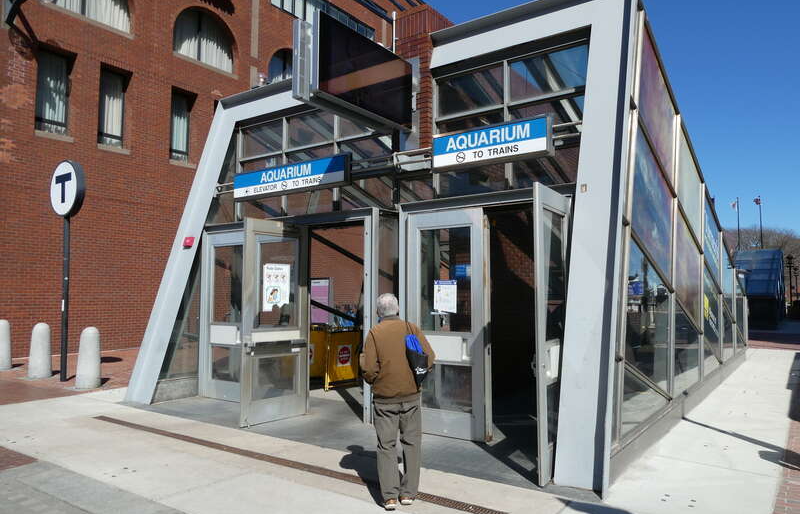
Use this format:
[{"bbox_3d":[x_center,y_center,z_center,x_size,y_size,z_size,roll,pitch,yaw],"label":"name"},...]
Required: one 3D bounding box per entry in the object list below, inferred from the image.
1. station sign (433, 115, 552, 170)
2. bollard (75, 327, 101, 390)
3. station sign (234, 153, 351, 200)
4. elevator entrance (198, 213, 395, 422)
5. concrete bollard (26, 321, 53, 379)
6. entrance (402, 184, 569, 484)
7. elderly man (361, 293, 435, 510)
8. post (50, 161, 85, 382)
[{"bbox_3d":[0.878,-1.078,5.404,1.214,0.351,0.163,-3,-6,36],"label":"station sign"},{"bbox_3d":[-5.816,1.876,10.368,0.449,1.116,0.450,-3,-6,36],"label":"bollard"},{"bbox_3d":[-1.402,-0.978,7.067,2.054,0.368,0.155,-3,-6,36],"label":"station sign"},{"bbox_3d":[-2.026,0.792,7.709,3.782,2.775,1.209,-3,-6,36],"label":"elevator entrance"},{"bbox_3d":[-7.255,1.875,11.193,0.449,1.116,0.450,-3,-6,36],"label":"concrete bollard"},{"bbox_3d":[0.682,0.636,5.838,2.310,2.775,1.054,-3,-6,36],"label":"entrance"},{"bbox_3d":[-0.036,1.099,4.383,0.560,1.618,0.400,0,-5,-5],"label":"elderly man"},{"bbox_3d":[-6.596,0.262,11.073,1.085,4.386,0.186,-3,-6,36],"label":"post"}]

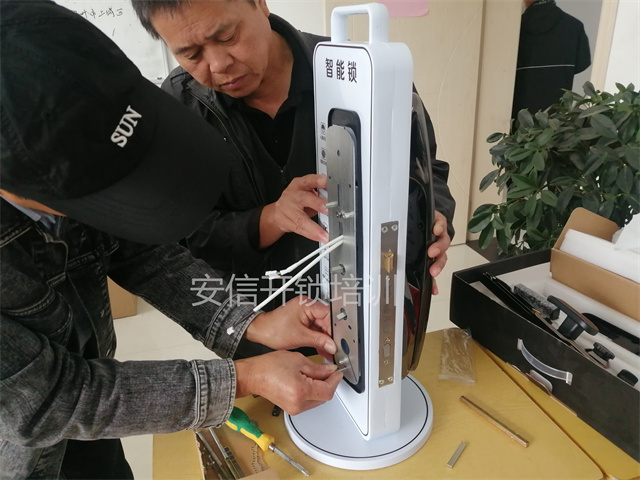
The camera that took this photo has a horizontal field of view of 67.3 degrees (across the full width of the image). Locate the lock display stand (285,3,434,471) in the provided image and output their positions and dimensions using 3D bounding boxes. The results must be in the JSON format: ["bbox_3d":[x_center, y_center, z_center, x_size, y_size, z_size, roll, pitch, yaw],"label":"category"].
[{"bbox_3d":[0.051,0.003,0.656,0.236,0.581,0.234,-11,24,-21],"label":"lock display stand"}]

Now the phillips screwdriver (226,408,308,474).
[{"bbox_3d":[-0.086,0.292,0.705,0.187,0.031,0.031,21,32,34],"label":"phillips screwdriver"}]

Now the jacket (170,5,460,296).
[{"bbox_3d":[-0.053,-0.091,0.957,0.570,0.650,0.430,-2,22,0],"label":"jacket"}]

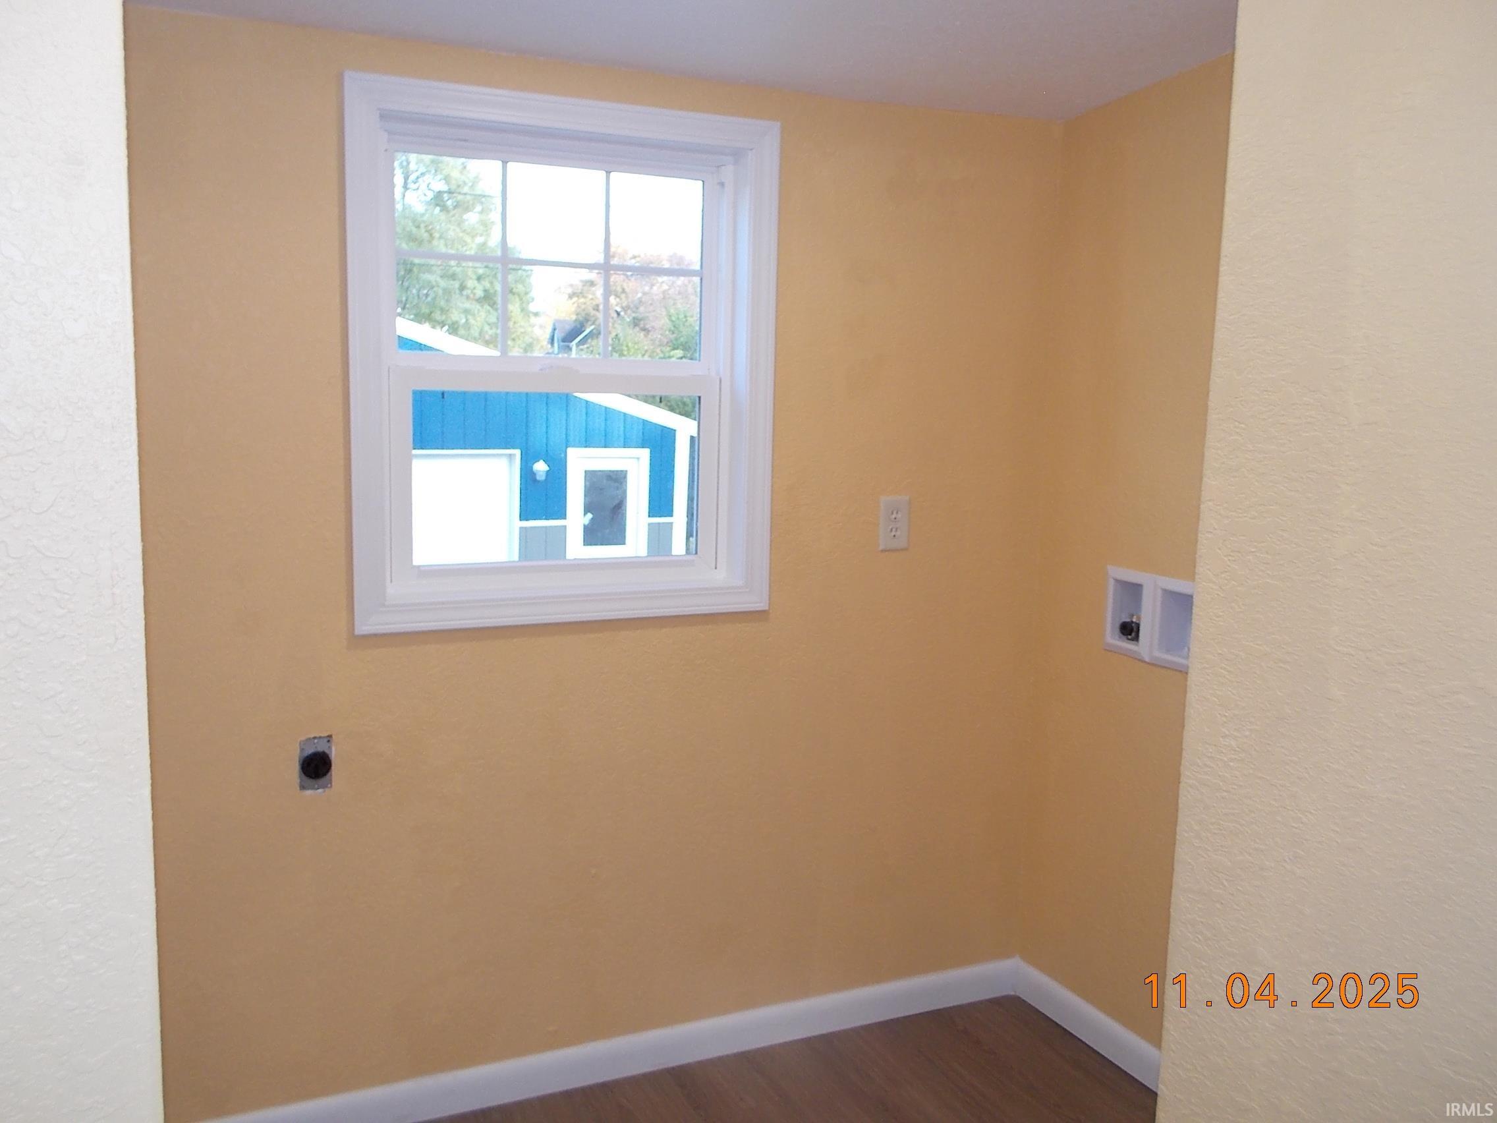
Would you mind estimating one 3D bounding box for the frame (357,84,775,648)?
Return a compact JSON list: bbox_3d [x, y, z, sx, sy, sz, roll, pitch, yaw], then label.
[{"bbox_3d":[-0.352,-0.383,2.478,0.843,0.997,0.130,-2,9,-24],"label":"frame"}]

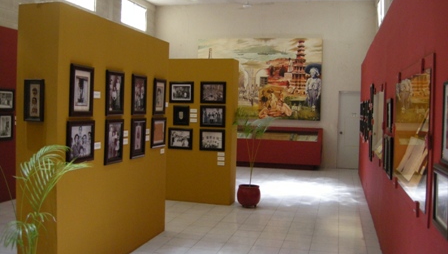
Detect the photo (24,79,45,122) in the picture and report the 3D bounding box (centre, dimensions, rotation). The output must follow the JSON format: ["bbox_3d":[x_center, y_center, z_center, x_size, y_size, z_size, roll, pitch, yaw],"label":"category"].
[{"bbox_3d":[-1.553,-0.219,3.705,0.158,0.340,0.040,2,3,16],"label":"photo"}]

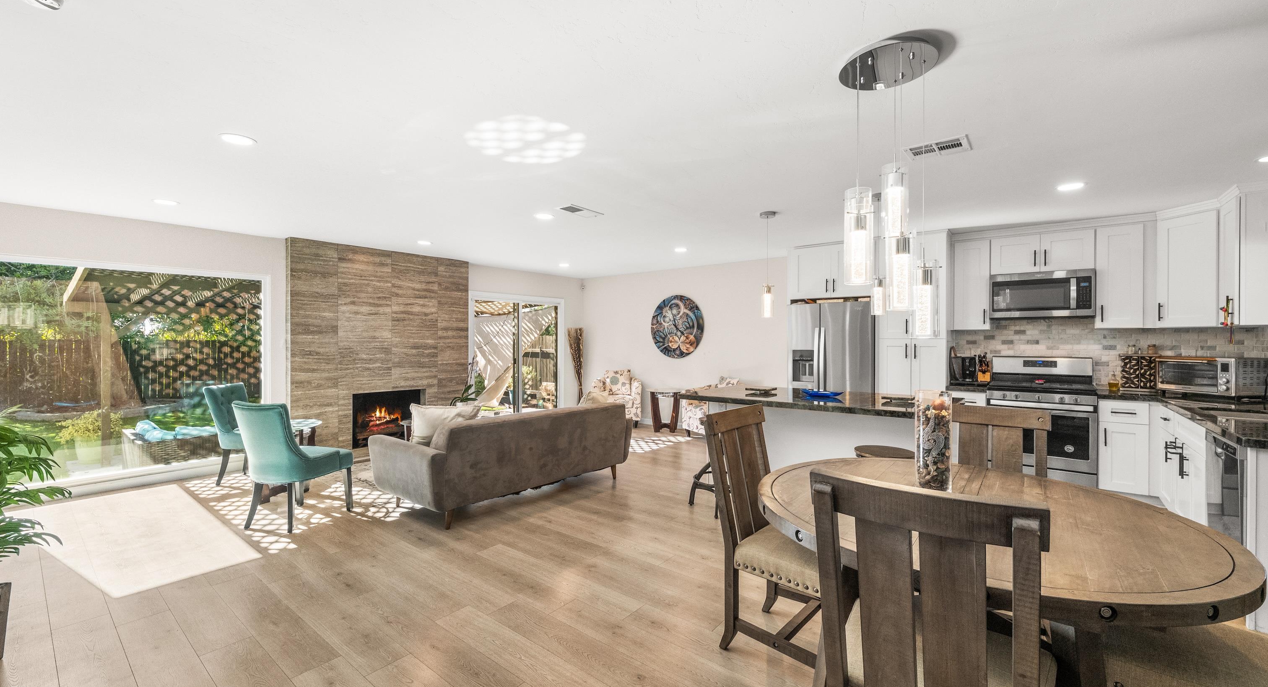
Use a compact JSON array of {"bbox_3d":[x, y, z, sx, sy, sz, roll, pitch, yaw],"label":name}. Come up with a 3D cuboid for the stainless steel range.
[{"bbox_3d":[3.824,0.734,4.657,0.756,1.186,0.694,0,0,38],"label":"stainless steel range"}]

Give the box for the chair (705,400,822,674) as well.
[{"bbox_3d":[0.697,0.830,2.218,0.570,1.020,0.490,0,0,38],"label":"chair"}]

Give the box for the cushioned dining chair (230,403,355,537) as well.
[{"bbox_3d":[-2.538,0.866,3.717,0.510,0.905,0.620,0,0,12],"label":"cushioned dining chair"}]

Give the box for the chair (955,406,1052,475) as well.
[{"bbox_3d":[1.660,0.834,2.320,0.480,1.020,0.570,0,0,38],"label":"chair"}]

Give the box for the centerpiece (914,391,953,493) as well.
[{"bbox_3d":[1.196,0.384,1.969,0.124,0.388,0.124,0,0,38],"label":"centerpiece"}]

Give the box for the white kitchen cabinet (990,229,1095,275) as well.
[{"bbox_3d":[3.942,-0.856,4.789,0.764,0.364,0.327,0,0,38],"label":"white kitchen cabinet"}]

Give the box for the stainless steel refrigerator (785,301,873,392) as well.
[{"bbox_3d":[2.337,0.444,5.703,0.893,1.780,0.740,0,0,38],"label":"stainless steel refrigerator"}]

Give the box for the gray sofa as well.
[{"bbox_3d":[-1.066,0.949,4.501,0.960,0.750,2.140,0,0,40],"label":"gray sofa"}]

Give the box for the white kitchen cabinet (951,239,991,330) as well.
[{"bbox_3d":[3.518,-0.590,5.124,0.316,0.901,0.327,0,0,38],"label":"white kitchen cabinet"}]

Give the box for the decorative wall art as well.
[{"bbox_3d":[0.639,-0.255,7.571,0.987,0.985,0.030,0,0,38],"label":"decorative wall art"}]

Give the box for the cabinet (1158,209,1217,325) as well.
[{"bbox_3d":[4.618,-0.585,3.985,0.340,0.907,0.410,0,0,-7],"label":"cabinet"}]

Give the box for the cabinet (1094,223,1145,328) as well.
[{"bbox_3d":[4.345,-0.588,4.440,0.305,0.907,0.330,0,0,38],"label":"cabinet"}]

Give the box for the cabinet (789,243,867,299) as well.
[{"bbox_3d":[2.375,-0.801,5.787,0.920,0.590,0.600,0,0,38],"label":"cabinet"}]

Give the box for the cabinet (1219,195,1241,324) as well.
[{"bbox_3d":[4.500,-0.582,3.541,0.327,0.902,0.417,0,0,38],"label":"cabinet"}]

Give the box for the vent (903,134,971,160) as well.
[{"bbox_3d":[1.729,-1.100,2.808,0.300,0.020,0.270,0,0,38],"label":"vent"}]

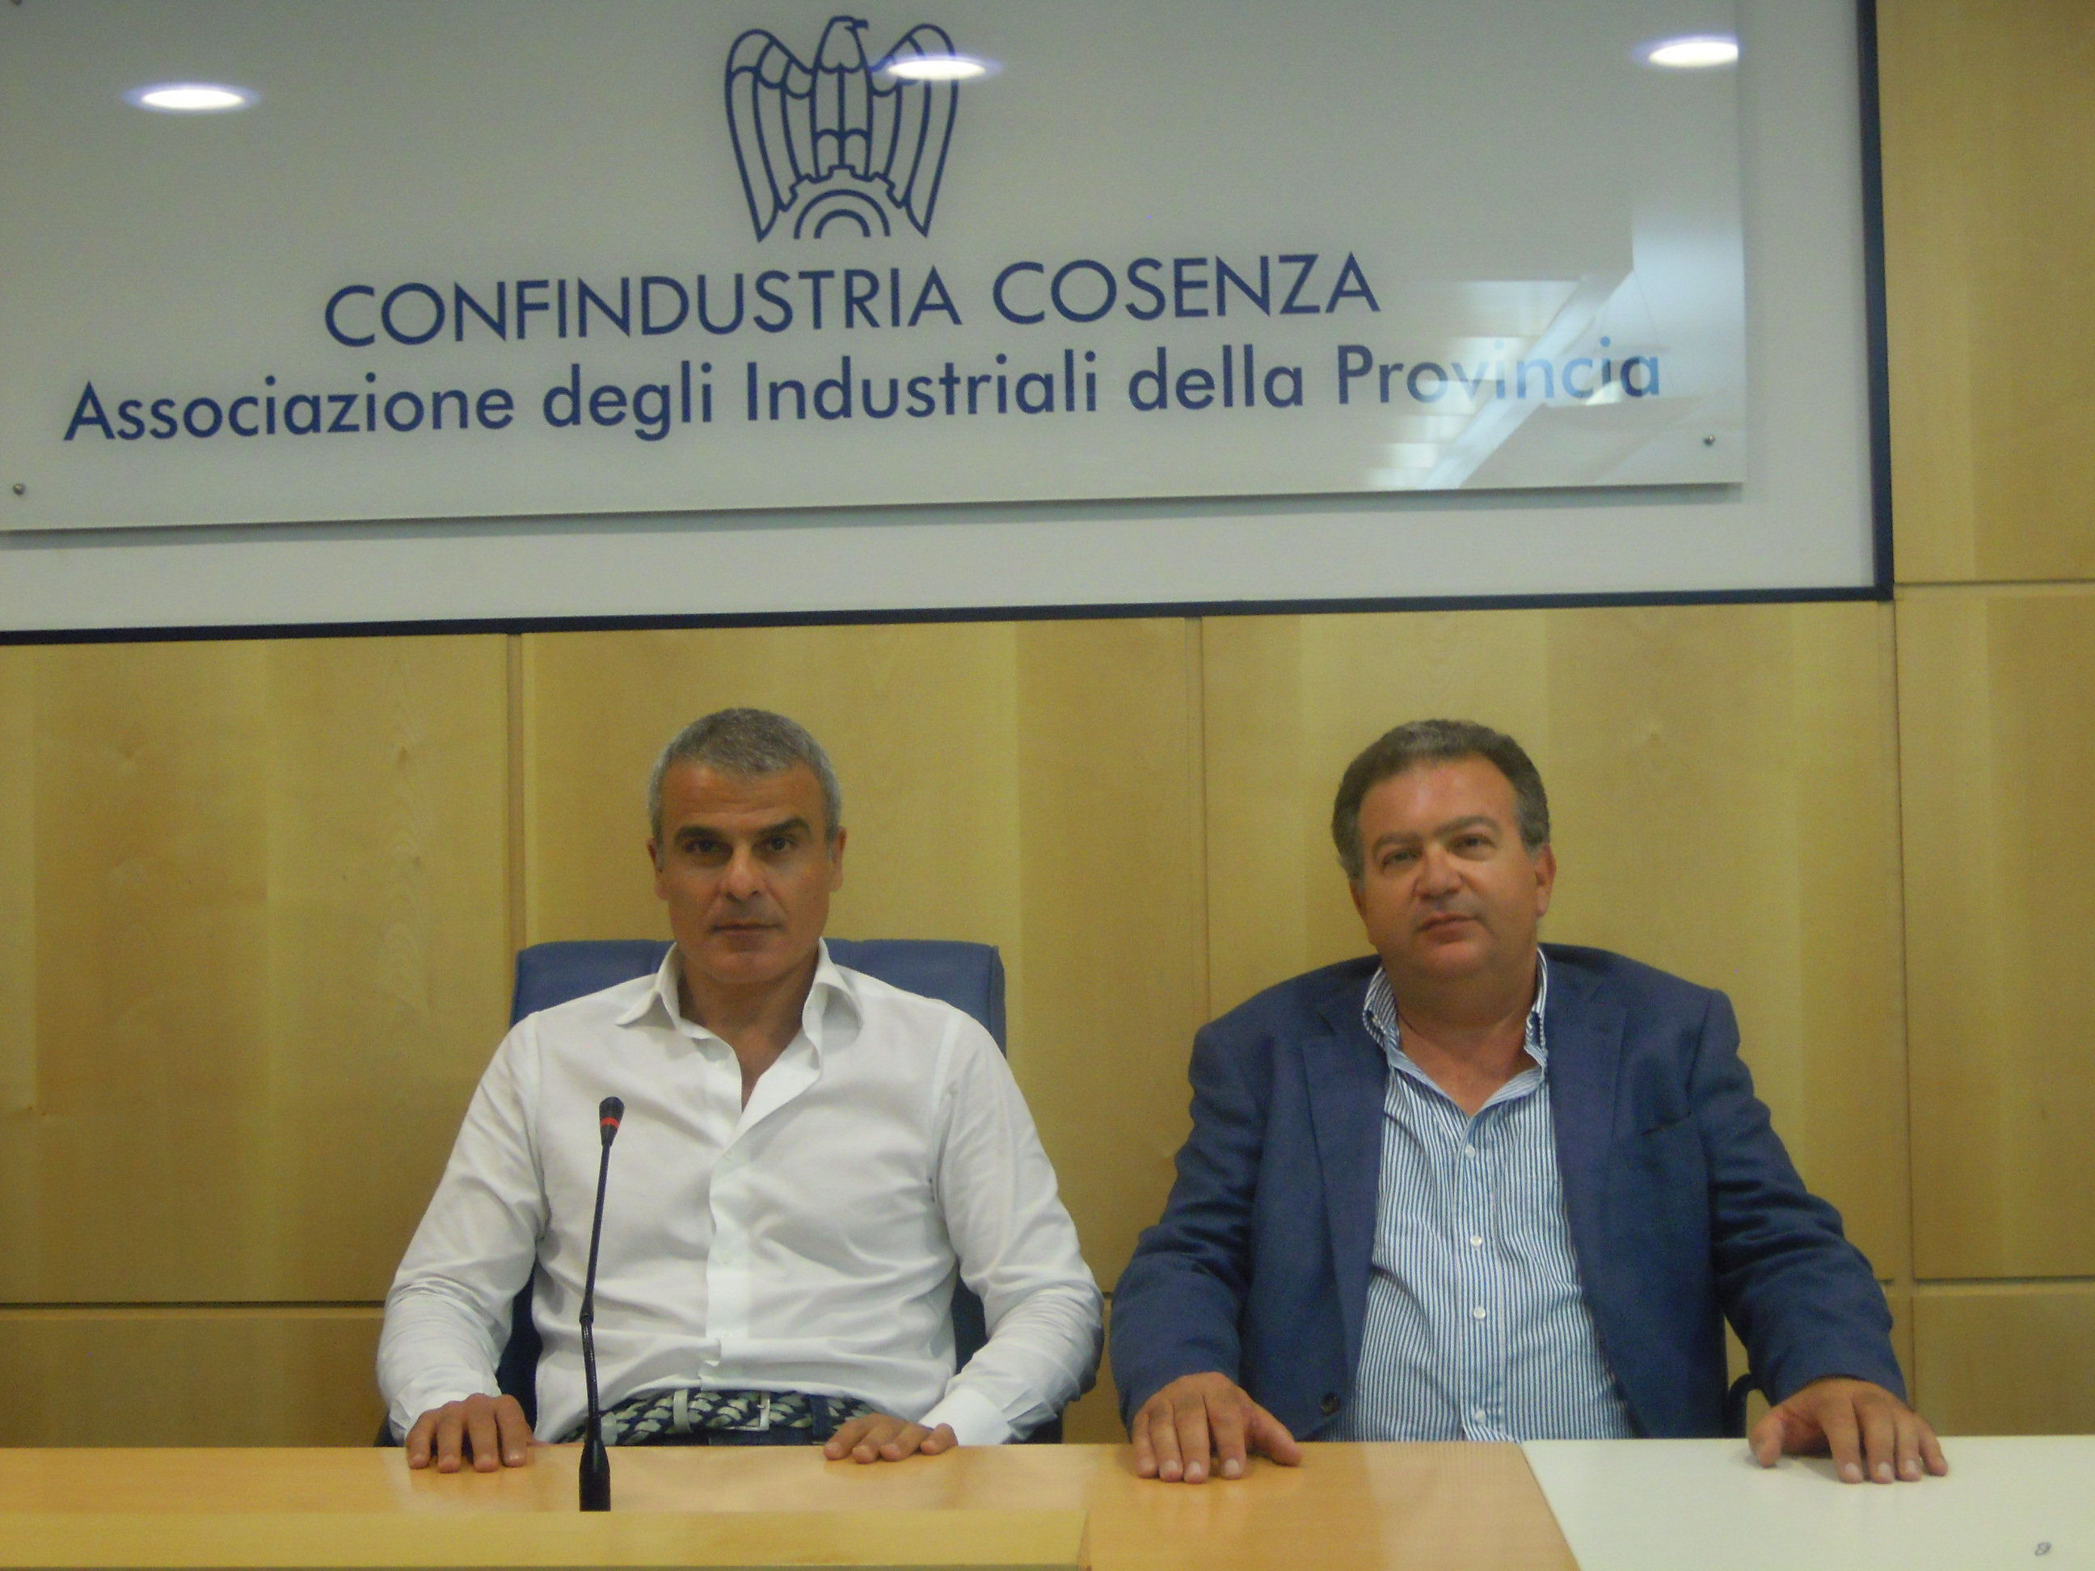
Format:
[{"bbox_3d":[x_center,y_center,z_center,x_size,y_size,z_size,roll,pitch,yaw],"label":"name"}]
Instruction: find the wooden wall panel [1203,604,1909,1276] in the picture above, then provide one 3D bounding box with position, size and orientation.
[{"bbox_3d":[0.580,0.182,3.195,0.785,0.773,0.030,-1,-2,3],"label":"wooden wall panel"}]

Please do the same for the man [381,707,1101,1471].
[{"bbox_3d":[-0.268,0.603,2.306,0.630,1.360,0.750,-1,-2,3],"label":"man"}]

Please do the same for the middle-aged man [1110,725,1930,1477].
[{"bbox_3d":[0.402,0.605,2.287,0.700,1.340,0.770,-1,-2,7],"label":"middle-aged man"}]

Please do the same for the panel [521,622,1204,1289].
[{"bbox_3d":[-0.211,0.201,3.234,0.788,0.775,0.030,-1,-2,3],"label":"panel"}]

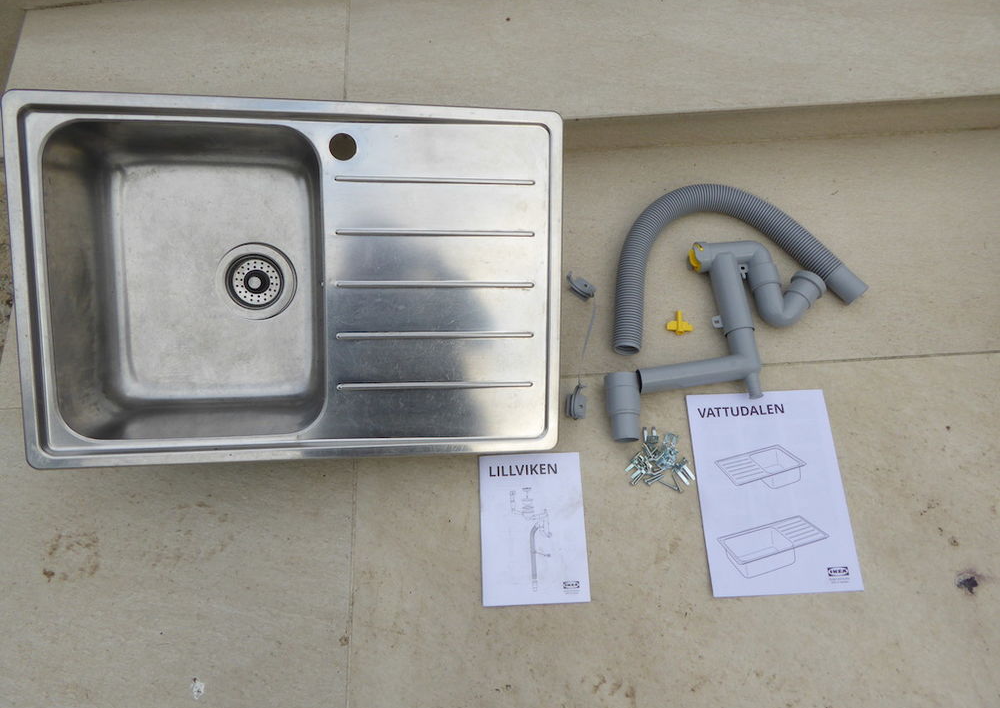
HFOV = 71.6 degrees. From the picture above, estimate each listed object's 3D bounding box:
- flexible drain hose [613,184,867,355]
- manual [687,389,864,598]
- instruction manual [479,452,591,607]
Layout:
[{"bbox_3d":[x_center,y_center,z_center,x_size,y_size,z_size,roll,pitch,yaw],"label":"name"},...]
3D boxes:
[{"bbox_3d":[0.355,-0.164,1.133,0.430,0.047,0.272,-13,70,-4],"label":"flexible drain hose"},{"bbox_3d":[0.399,0.198,1.022,0.210,0.005,0.297,-2,69,0],"label":"manual"},{"bbox_3d":[0.048,0.250,1.004,0.148,0.005,0.210,-2,69,-1],"label":"instruction manual"}]

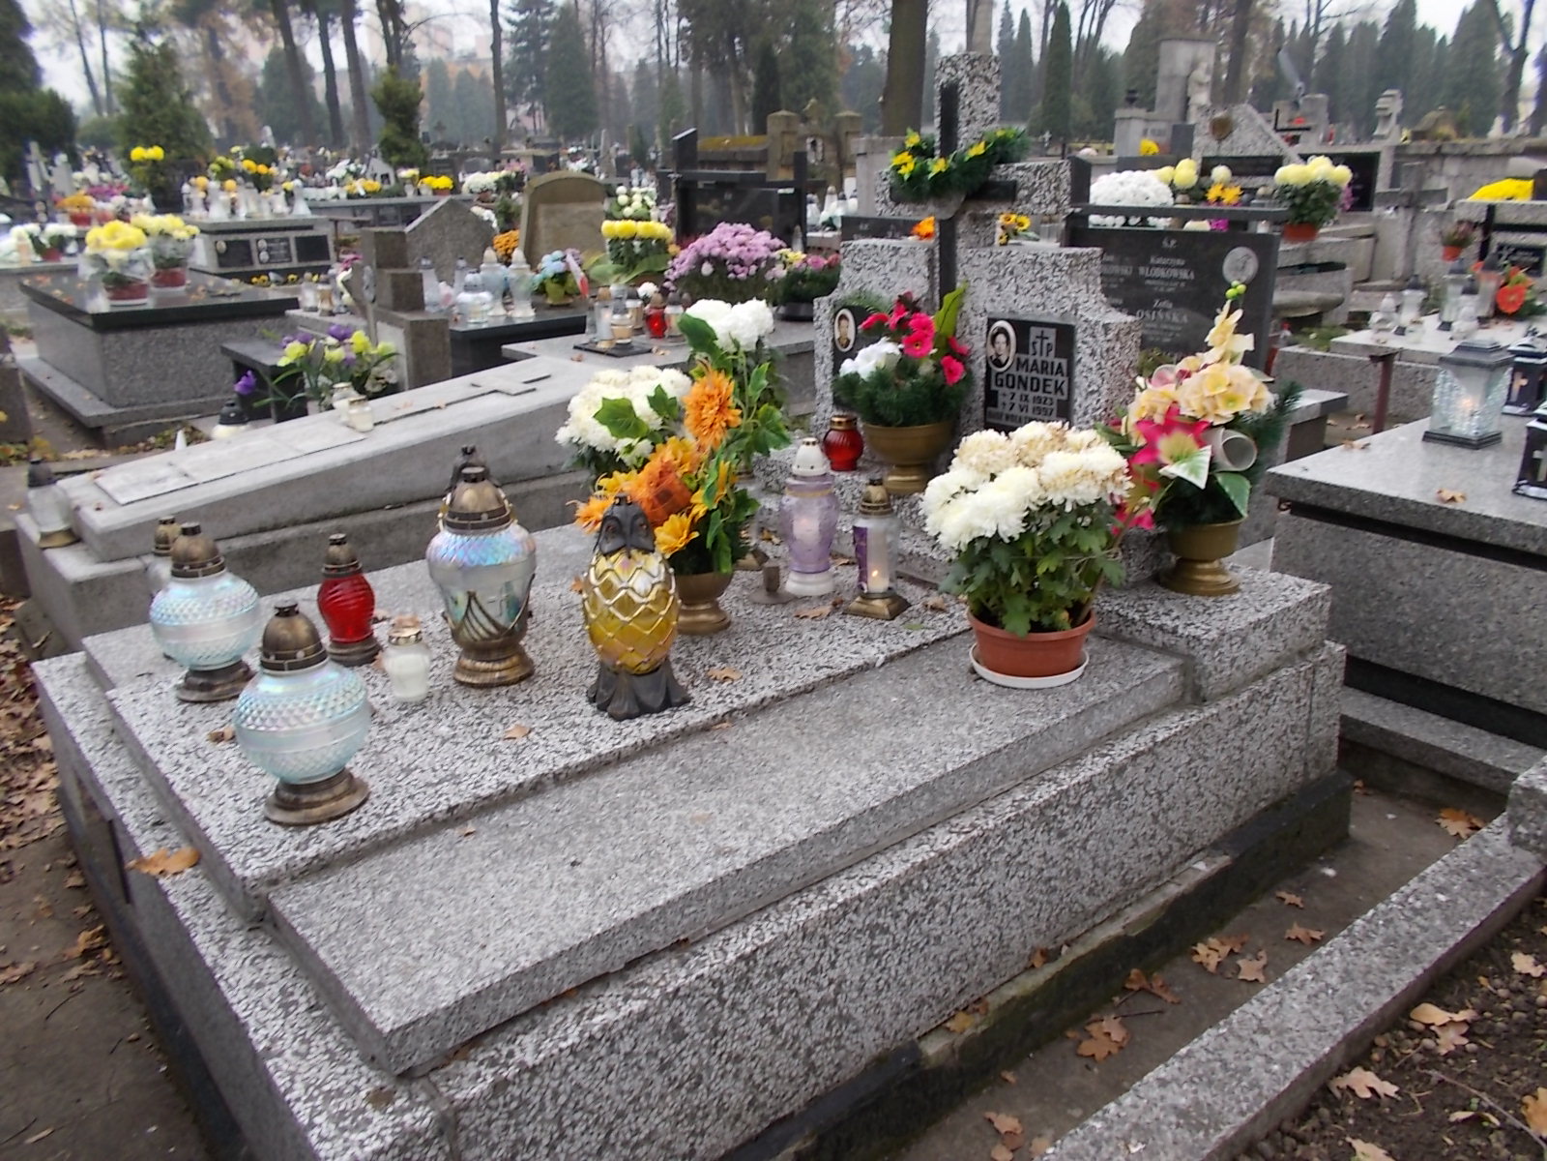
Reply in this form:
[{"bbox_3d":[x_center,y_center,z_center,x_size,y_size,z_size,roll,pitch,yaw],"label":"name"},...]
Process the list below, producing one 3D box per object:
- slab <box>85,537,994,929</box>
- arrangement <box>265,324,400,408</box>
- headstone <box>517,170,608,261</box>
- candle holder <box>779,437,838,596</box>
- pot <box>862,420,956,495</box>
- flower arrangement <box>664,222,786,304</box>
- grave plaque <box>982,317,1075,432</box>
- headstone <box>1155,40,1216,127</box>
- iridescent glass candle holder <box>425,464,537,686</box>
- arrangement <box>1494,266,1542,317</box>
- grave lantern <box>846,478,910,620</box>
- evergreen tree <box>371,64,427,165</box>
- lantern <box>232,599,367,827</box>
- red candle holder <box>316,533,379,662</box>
[{"bbox_3d":[-0.362,0.161,2.329,1.567,0.067,0.845,-15,23,-37],"label":"slab"},{"bbox_3d":[-1.855,-0.894,4.900,0.540,0.380,0.400,-9,20,-22],"label":"arrangement"},{"bbox_3d":[-1.310,-2.236,7.300,0.550,0.700,0.150,-16,23,-37],"label":"headstone"},{"bbox_3d":[0.077,-0.144,2.603,0.135,0.334,0.135,-1,19,0],"label":"candle holder"},{"bbox_3d":[0.341,-0.314,2.923,0.237,0.168,0.237,-1,20,0],"label":"pot"},{"bbox_3d":[-0.251,-1.647,6.100,0.600,0.490,0.640,-1,20,0],"label":"flower arrangement"},{"bbox_3d":[0.596,-0.474,2.707,0.020,0.271,0.256,-16,24,-36],"label":"grave plaque"},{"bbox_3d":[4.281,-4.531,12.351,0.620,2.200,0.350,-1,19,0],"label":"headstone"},{"bbox_3d":[-0.517,-0.015,2.078,0.192,0.390,0.192,-16,24,-36],"label":"iridescent glass candle holder"},{"bbox_3d":[3.982,-1.538,6.200,0.250,0.280,0.270,-16,23,-37],"label":"arrangement"},{"bbox_3d":[0.220,-0.074,2.424,0.106,0.263,0.106,9,21,29],"label":"grave lantern"},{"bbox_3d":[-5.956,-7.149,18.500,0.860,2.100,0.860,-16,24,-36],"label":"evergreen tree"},{"bbox_3d":[-0.676,0.190,1.671,0.197,0.303,0.197,-9,20,-23],"label":"lantern"},{"bbox_3d":[-0.809,0.032,2.195,0.107,0.241,0.107,-16,24,-36],"label":"red candle holder"}]

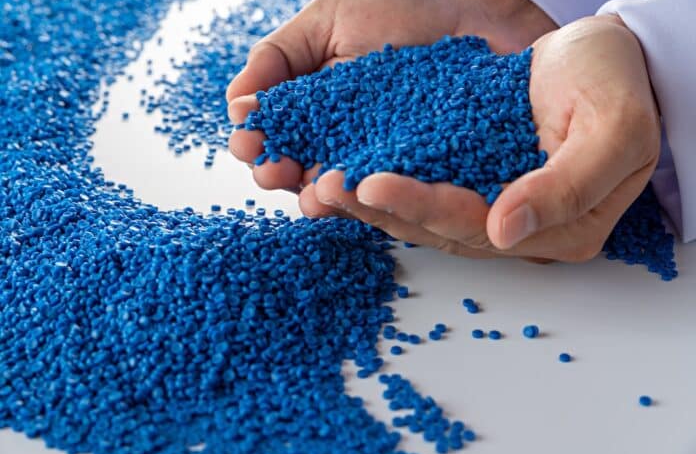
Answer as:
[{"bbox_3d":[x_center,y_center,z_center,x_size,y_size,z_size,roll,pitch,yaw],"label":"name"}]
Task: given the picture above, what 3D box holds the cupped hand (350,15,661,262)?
[{"bbox_3d":[0.065,-0.034,0.532,0.150,0.080,0.095,-14,25,-31],"label":"cupped hand"}]

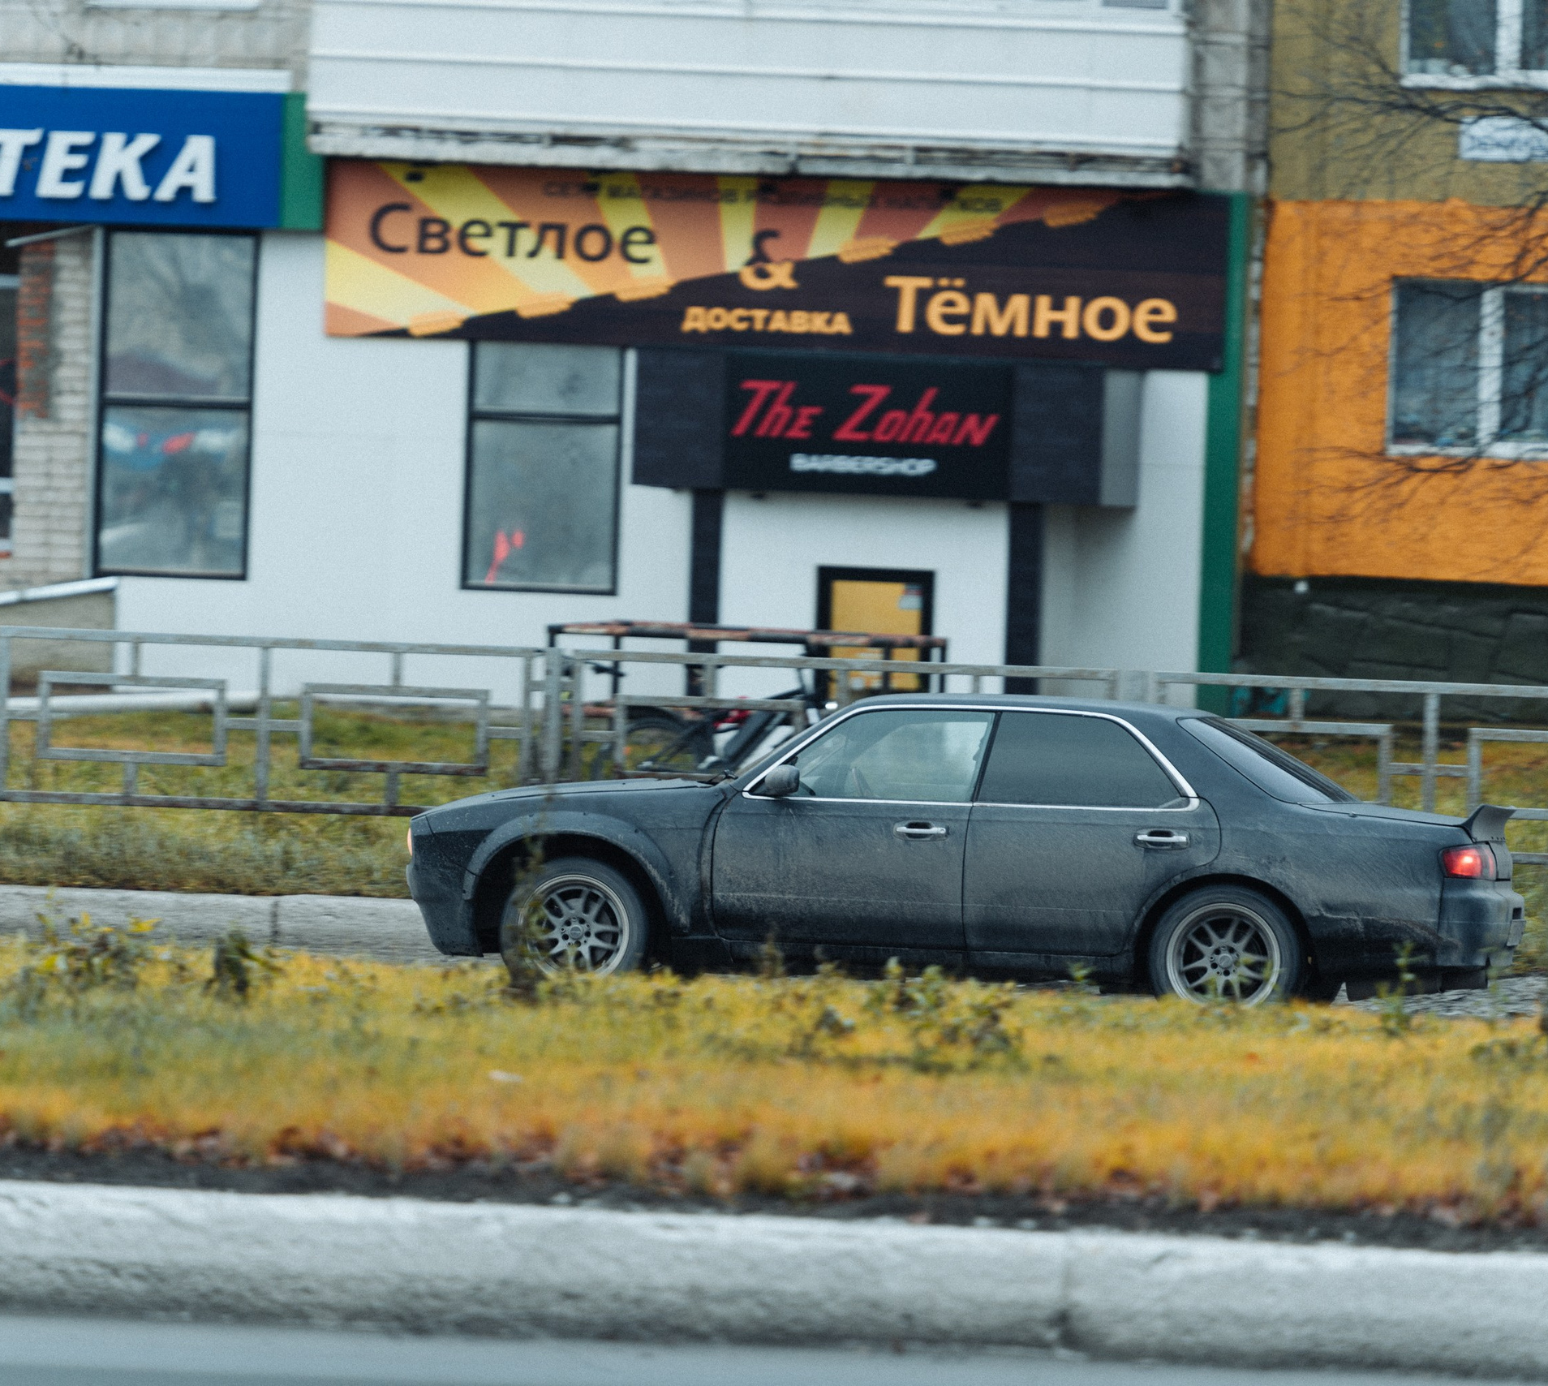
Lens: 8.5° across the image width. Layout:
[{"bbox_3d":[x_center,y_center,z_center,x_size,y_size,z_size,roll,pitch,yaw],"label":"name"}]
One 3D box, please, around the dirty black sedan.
[{"bbox_3d":[0.892,0.673,43.567,4.600,1.385,1.760,2,1,9],"label":"dirty black sedan"}]

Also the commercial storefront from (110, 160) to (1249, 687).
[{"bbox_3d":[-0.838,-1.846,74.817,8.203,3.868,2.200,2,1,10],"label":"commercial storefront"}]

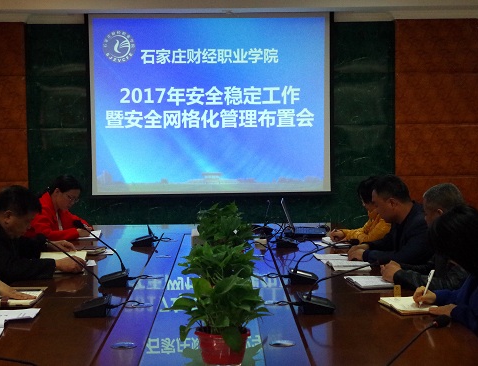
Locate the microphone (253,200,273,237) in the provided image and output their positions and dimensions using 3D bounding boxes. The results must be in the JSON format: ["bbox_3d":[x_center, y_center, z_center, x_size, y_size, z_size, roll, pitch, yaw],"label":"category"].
[{"bbox_3d":[0.178,0.233,6.525,0.160,0.204,0.250,0,4,-1],"label":"microphone"}]

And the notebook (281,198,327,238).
[{"bbox_3d":[0.448,0.228,6.273,0.300,0.242,0.340,0,4,3],"label":"notebook"}]

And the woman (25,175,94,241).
[{"bbox_3d":[-1.290,0.525,6.323,0.650,1.167,0.500,1,4,19],"label":"woman"}]

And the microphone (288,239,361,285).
[{"bbox_3d":[0.406,0.369,4.374,0.333,0.203,0.150,0,4,-1],"label":"microphone"}]

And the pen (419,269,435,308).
[{"bbox_3d":[0.749,0.421,3.669,0.012,0.155,0.012,22,-4,1],"label":"pen"}]

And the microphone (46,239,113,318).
[{"bbox_3d":[-0.651,0.363,3.672,0.289,0.319,0.160,0,4,-1],"label":"microphone"}]

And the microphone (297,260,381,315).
[{"bbox_3d":[0.407,0.413,3.695,0.330,0.202,0.150,0,4,-1],"label":"microphone"}]

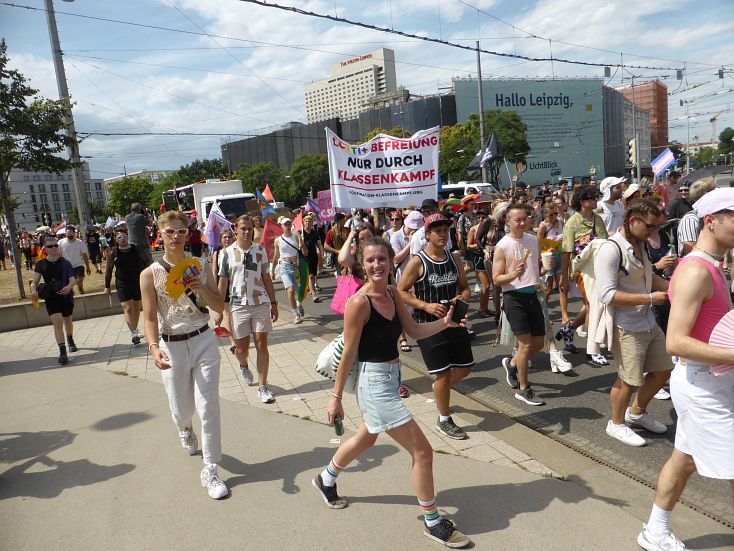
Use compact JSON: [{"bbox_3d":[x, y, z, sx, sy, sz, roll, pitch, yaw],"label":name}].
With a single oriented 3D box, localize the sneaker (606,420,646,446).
[{"bbox_3d":[1.850,1.126,3.638,0.107,0.115,0.292,-11,10,-32],"label":"sneaker"}]

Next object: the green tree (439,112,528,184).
[{"bbox_3d":[11.881,-10.902,50.659,8.800,10.700,8.500,-5,7,0],"label":"green tree"}]

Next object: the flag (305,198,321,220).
[{"bbox_3d":[-1.285,-1.556,12.000,0.420,0.520,0.120,-5,7,-3],"label":"flag"}]

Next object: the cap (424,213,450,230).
[{"bbox_3d":[0.554,-0.412,3.920,0.190,0.130,0.260,-8,9,-25],"label":"cap"}]

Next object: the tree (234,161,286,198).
[{"bbox_3d":[-15.255,-11.698,75.652,8.000,10.600,8.000,-5,7,0],"label":"tree"}]

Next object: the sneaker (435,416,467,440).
[{"bbox_3d":[0.658,1.199,3.989,0.110,0.120,0.290,-10,9,-35],"label":"sneaker"}]

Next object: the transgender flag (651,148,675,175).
[{"bbox_3d":[5.713,-2.185,9.800,0.450,0.300,0.080,-35,3,29],"label":"transgender flag"}]

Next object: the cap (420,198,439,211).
[{"bbox_3d":[0.786,-0.893,6.400,0.190,0.140,0.260,-7,9,-12],"label":"cap"}]

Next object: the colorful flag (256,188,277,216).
[{"bbox_3d":[-2.554,-1.864,13.000,0.520,0.720,0.220,-6,8,-11],"label":"colorful flag"}]

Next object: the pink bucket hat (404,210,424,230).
[{"bbox_3d":[0.539,-0.621,5.750,0.200,0.160,0.250,-9,24,-27],"label":"pink bucket hat"}]

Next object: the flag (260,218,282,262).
[{"bbox_3d":[-1.557,-0.571,8.300,0.420,0.750,0.150,-6,9,-5],"label":"flag"}]

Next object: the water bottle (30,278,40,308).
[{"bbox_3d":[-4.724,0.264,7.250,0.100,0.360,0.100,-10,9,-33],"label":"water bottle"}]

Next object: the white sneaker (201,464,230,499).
[{"bbox_3d":[-1.040,1.400,3.461,0.115,0.125,0.300,-9,8,-30],"label":"white sneaker"}]

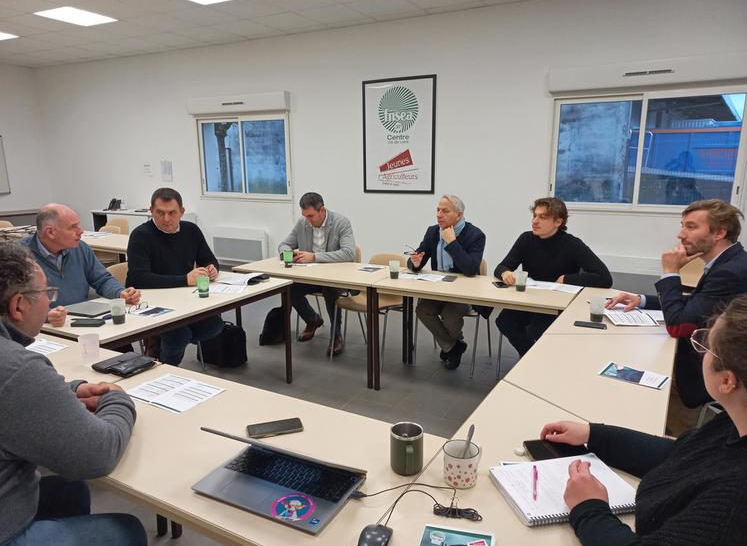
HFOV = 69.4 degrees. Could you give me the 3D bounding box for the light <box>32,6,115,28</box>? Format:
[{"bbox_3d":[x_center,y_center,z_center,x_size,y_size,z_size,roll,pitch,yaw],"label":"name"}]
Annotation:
[{"bbox_3d":[-3.127,-2.716,5.693,0.590,0.030,0.600,5,13,27],"label":"light"}]

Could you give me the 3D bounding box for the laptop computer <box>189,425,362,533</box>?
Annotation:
[{"bbox_3d":[-0.230,0.457,1.313,0.355,0.152,0.238,6,13,27],"label":"laptop computer"}]

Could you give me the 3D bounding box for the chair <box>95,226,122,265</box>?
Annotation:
[{"bbox_3d":[-3.160,-0.134,6.383,0.470,0.790,0.500,6,13,27],"label":"chair"}]

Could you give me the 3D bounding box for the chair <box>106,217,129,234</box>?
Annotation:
[{"bbox_3d":[-3.350,-0.245,6.749,0.470,0.800,0.520,6,14,28],"label":"chair"}]

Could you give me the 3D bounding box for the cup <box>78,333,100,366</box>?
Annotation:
[{"bbox_3d":[-1.157,0.310,2.194,0.077,0.118,0.077,0,12,0],"label":"cup"}]

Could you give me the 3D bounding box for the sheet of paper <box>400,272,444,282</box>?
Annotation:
[{"bbox_3d":[0.331,0.024,3.756,0.297,0.003,0.210,5,13,27],"label":"sheet of paper"}]

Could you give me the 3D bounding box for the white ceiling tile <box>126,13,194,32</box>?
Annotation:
[{"bbox_3d":[-2.290,-2.751,5.951,0.600,0.020,0.600,6,13,27],"label":"white ceiling tile"}]

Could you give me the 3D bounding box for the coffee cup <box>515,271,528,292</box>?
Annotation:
[{"bbox_3d":[0.941,0.054,3.425,0.077,0.118,0.077,0,12,0],"label":"coffee cup"}]

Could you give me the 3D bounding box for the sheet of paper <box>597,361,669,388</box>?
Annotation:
[{"bbox_3d":[0.963,0.377,1.990,0.212,0.003,0.150,11,16,44],"label":"sheet of paper"}]

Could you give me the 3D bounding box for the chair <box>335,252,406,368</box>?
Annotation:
[{"bbox_3d":[-0.004,0.279,4.251,0.470,0.800,0.530,7,14,34],"label":"chair"}]

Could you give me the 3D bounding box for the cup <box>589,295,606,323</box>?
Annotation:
[{"bbox_3d":[1.138,0.184,2.717,0.078,0.124,0.078,6,14,28],"label":"cup"}]

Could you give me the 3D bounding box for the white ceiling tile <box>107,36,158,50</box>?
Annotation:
[{"bbox_3d":[-3.052,-2.961,6.965,0.600,0.020,0.600,6,13,28],"label":"white ceiling tile"}]

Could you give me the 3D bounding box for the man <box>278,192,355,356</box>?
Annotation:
[{"bbox_3d":[-0.432,-0.021,4.444,0.680,1.290,0.750,6,14,28],"label":"man"}]

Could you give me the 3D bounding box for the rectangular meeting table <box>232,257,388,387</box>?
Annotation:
[{"bbox_3d":[-0.412,0.330,4.149,1.215,0.745,0.590,6,13,28],"label":"rectangular meeting table"}]

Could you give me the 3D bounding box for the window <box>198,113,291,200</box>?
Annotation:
[{"bbox_3d":[-1.710,-1.514,7.065,1.490,1.060,0.080,6,13,27],"label":"window"}]

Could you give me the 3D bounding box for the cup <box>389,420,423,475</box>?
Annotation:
[{"bbox_3d":[0.093,0.474,1.430,0.085,0.110,0.120,-1,12,-3],"label":"cup"}]

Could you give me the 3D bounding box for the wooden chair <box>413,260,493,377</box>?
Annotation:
[{"bbox_3d":[0.623,0.290,4.118,0.480,0.800,0.520,6,14,28],"label":"wooden chair"}]

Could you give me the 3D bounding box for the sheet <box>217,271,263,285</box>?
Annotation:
[{"bbox_3d":[-0.954,0.023,3.731,0.290,0.040,0.250,6,13,27],"label":"sheet"}]

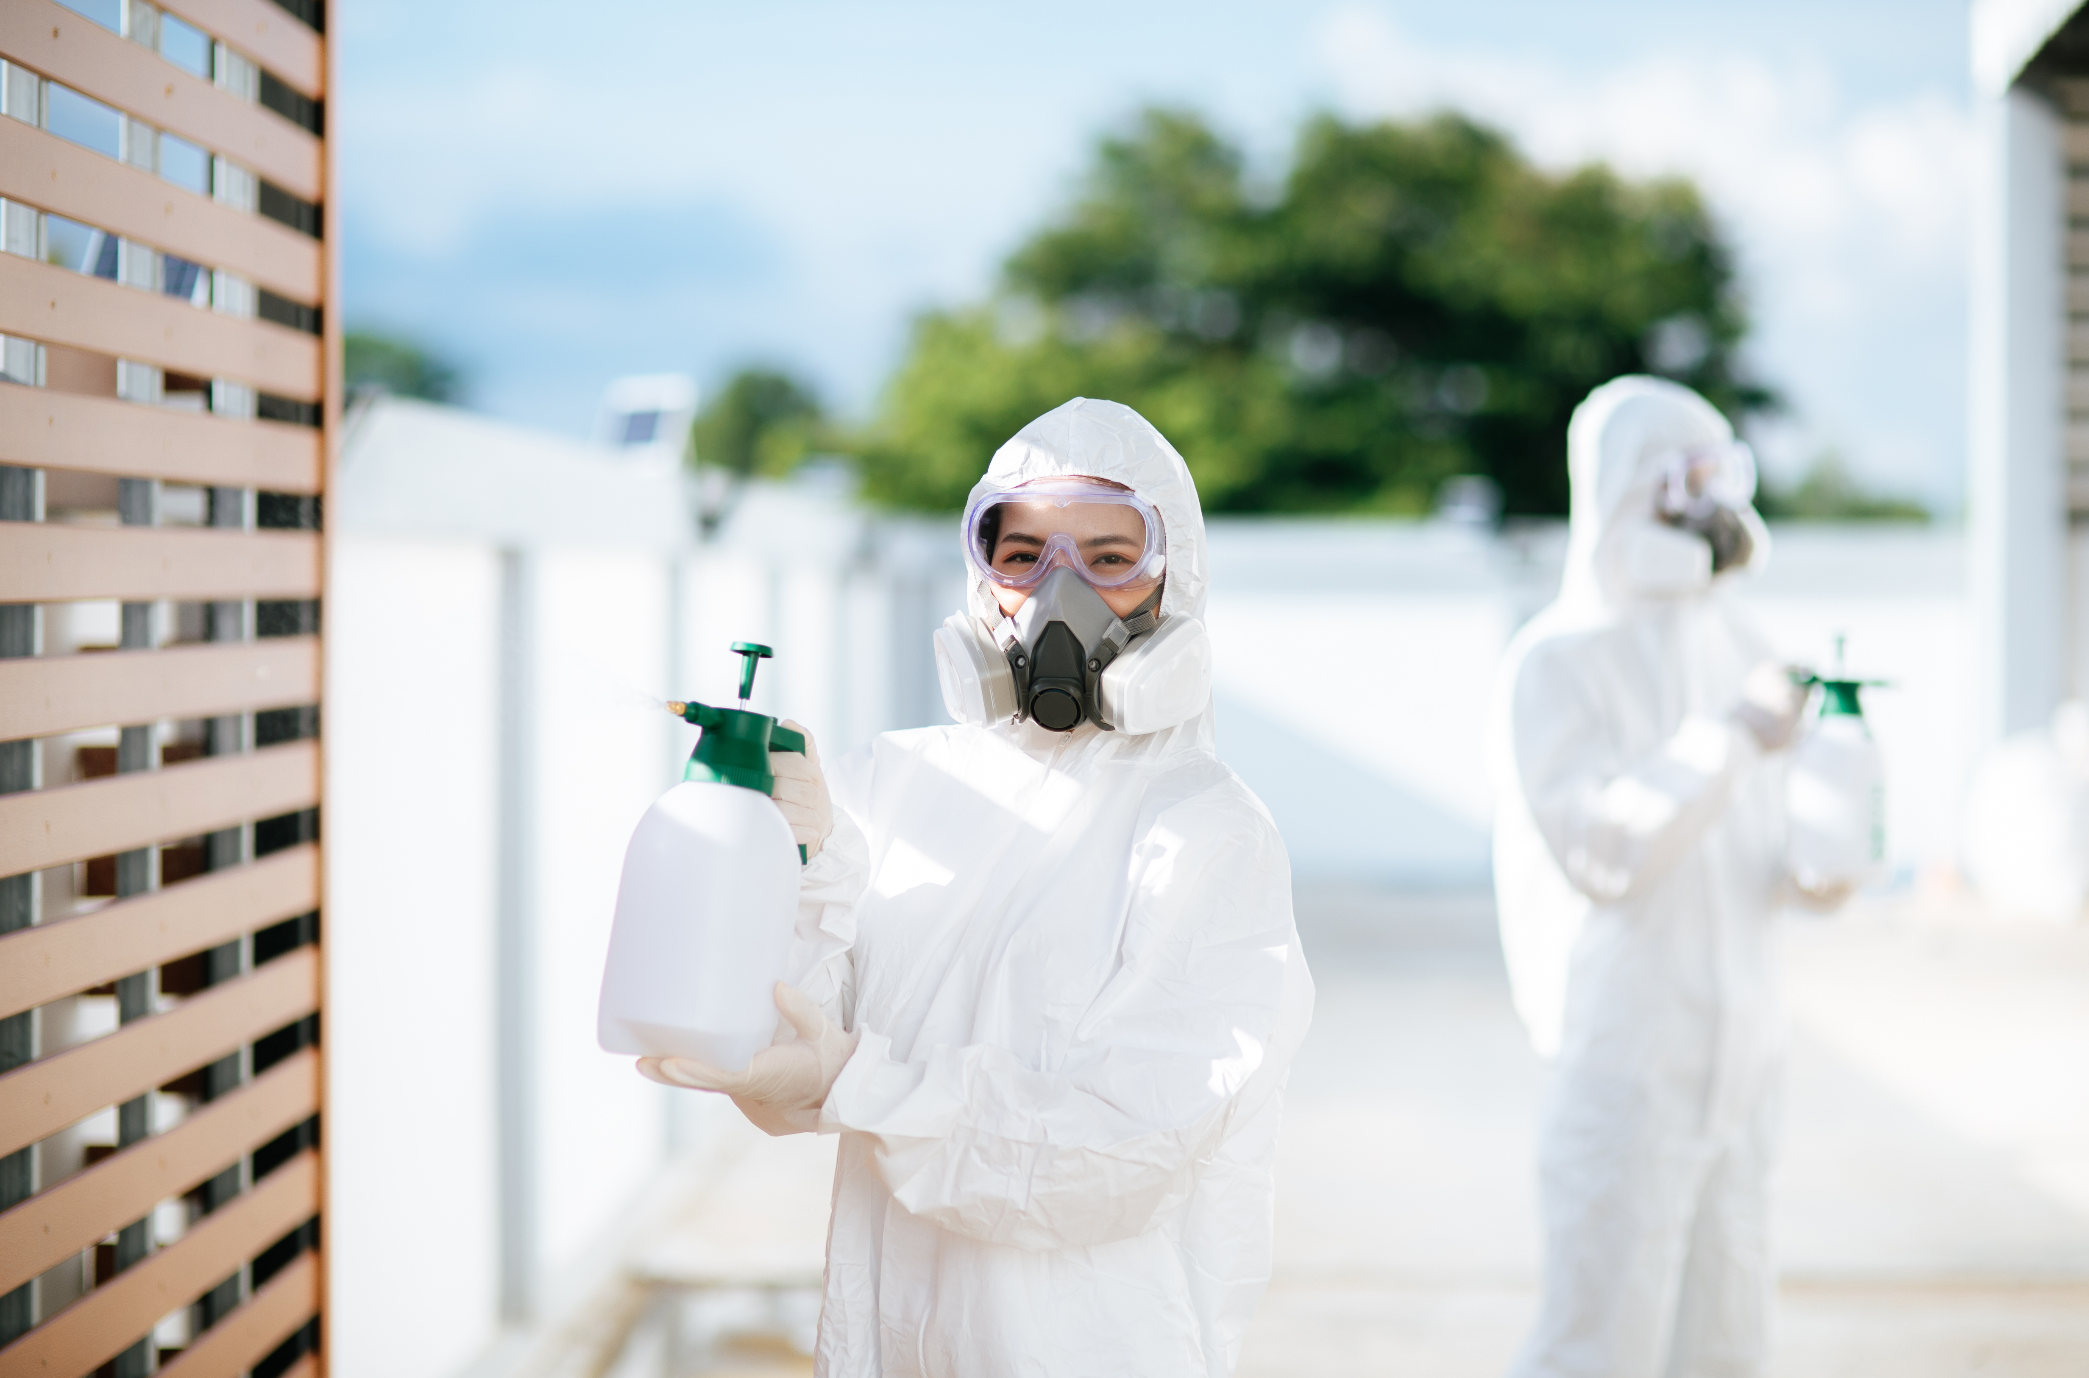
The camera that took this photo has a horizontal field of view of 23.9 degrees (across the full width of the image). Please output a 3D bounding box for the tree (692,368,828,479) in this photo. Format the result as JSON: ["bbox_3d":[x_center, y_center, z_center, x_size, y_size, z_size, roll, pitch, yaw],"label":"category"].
[{"bbox_3d":[-4.333,-2.589,75.000,2.700,4.580,2.700,1,1,0],"label":"tree"}]

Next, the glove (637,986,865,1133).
[{"bbox_3d":[-0.200,0.248,3.310,0.150,0.103,0.100,1,1,-3],"label":"glove"}]

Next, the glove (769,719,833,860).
[{"bbox_3d":[-0.168,0.069,3.370,0.085,0.100,0.070,19,-13,-42],"label":"glove"}]

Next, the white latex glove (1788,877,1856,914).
[{"bbox_3d":[0.853,0.228,5.450,0.080,0.050,0.110,0,1,-18],"label":"white latex glove"}]

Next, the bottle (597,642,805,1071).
[{"bbox_3d":[-0.221,0.104,3.322,0.138,0.285,0.124,19,-13,-42],"label":"bottle"}]

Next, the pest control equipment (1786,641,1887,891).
[{"bbox_3d":[0.878,0.087,5.450,0.135,0.286,0.120,1,1,18],"label":"pest control equipment"}]

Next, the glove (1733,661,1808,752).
[{"bbox_3d":[0.799,0.019,5.430,0.085,0.100,0.085,1,1,18],"label":"glove"}]

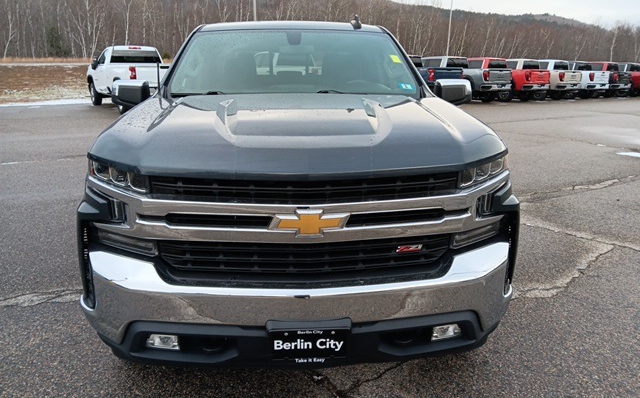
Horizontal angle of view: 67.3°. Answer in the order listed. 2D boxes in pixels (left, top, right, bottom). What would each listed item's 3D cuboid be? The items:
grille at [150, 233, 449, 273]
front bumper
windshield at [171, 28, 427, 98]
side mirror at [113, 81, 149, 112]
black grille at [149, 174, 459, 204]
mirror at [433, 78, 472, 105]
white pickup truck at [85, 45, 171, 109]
[{"bbox_3d":[-0.050,0.219,1.956,1.260,0.150,0.150,-1,16,-4],"label":"grille"},{"bbox_3d":[-0.054,0.412,2.063,2.040,0.430,0.520,-1,16,-4],"label":"front bumper"},{"bbox_3d":[-0.157,-0.975,3.326,1.640,0.200,0.820,-1,52,-4],"label":"windshield"},{"bbox_3d":[-1.266,-0.715,3.274,0.270,0.200,0.170,-1,16,-4],"label":"side mirror"},{"bbox_3d":[-0.052,-0.041,1.902,1.280,0.130,0.160,-1,16,-4],"label":"black grille"},{"bbox_3d":[0.944,-0.754,3.411,0.280,0.200,0.170,-1,16,-4],"label":"mirror"},{"bbox_3d":[-6.274,-4.108,16.322,2.150,2.000,6.000,-12,20,-35],"label":"white pickup truck"}]

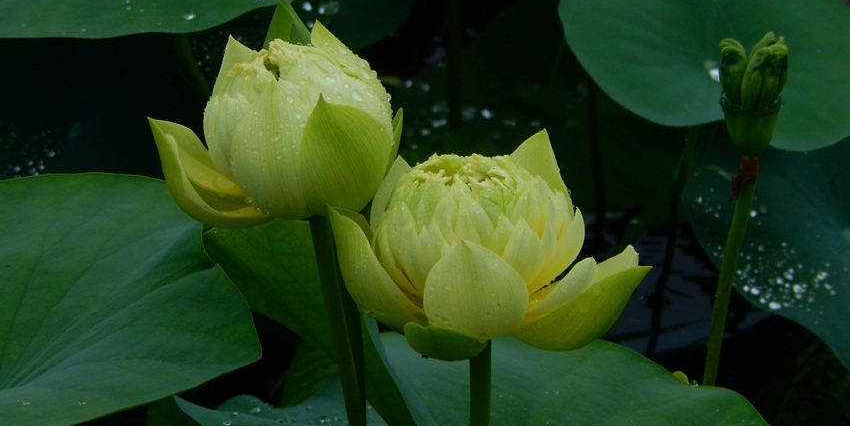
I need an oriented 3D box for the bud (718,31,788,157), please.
[{"bbox_3d":[0.188,-0.069,2.380,0.039,0.070,0.038,6,20,0],"label":"bud"}]

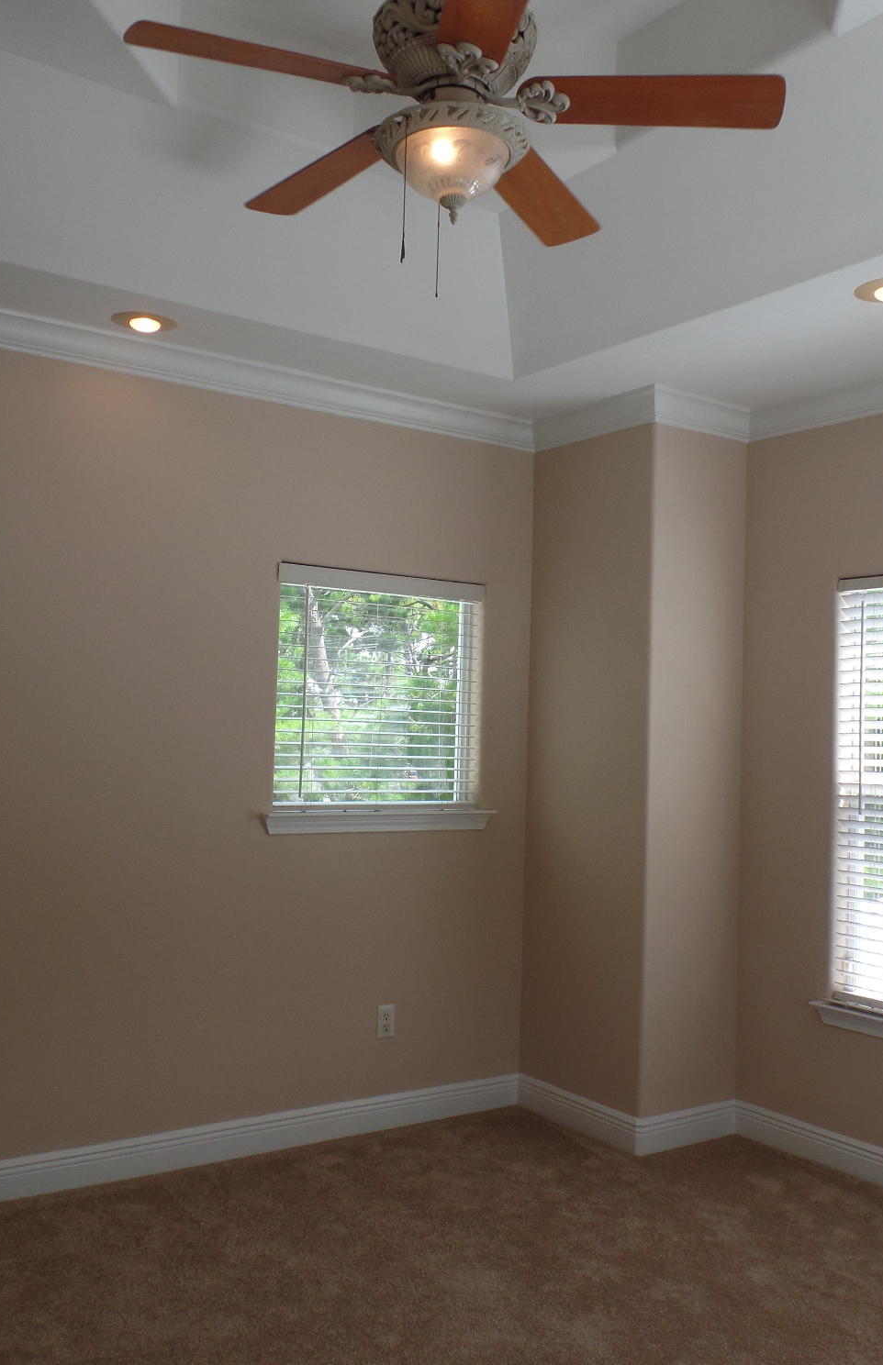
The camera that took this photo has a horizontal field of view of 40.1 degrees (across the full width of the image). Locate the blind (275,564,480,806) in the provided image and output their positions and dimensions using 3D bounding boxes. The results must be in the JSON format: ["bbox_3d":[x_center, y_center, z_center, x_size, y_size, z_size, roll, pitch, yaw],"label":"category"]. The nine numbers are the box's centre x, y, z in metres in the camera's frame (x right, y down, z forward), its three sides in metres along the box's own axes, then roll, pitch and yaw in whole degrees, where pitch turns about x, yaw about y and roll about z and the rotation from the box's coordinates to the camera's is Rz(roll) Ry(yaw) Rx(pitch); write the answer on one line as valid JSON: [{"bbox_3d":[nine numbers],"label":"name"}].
[{"bbox_3d":[-0.225,0.035,4.579,0.899,0.882,0.065,3,-3,-34],"label":"blind"}]

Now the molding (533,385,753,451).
[{"bbox_3d":[0.785,-0.980,4.789,0.598,0.104,0.758,3,-3,-34],"label":"molding"}]

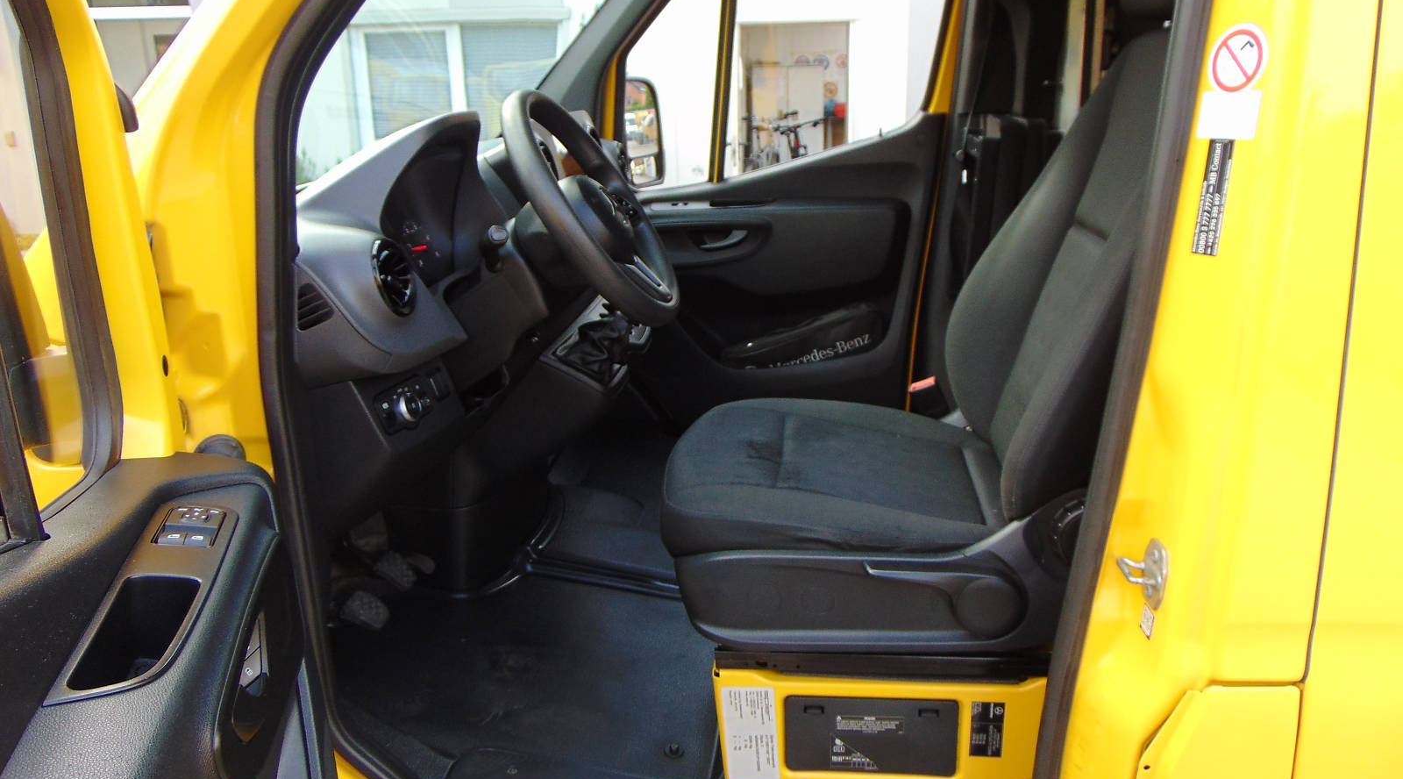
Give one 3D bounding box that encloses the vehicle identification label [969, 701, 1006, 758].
[{"bbox_3d":[0.367,0.436,1.299,0.042,0.075,0.004,0,14,6],"label":"vehicle identification label"}]

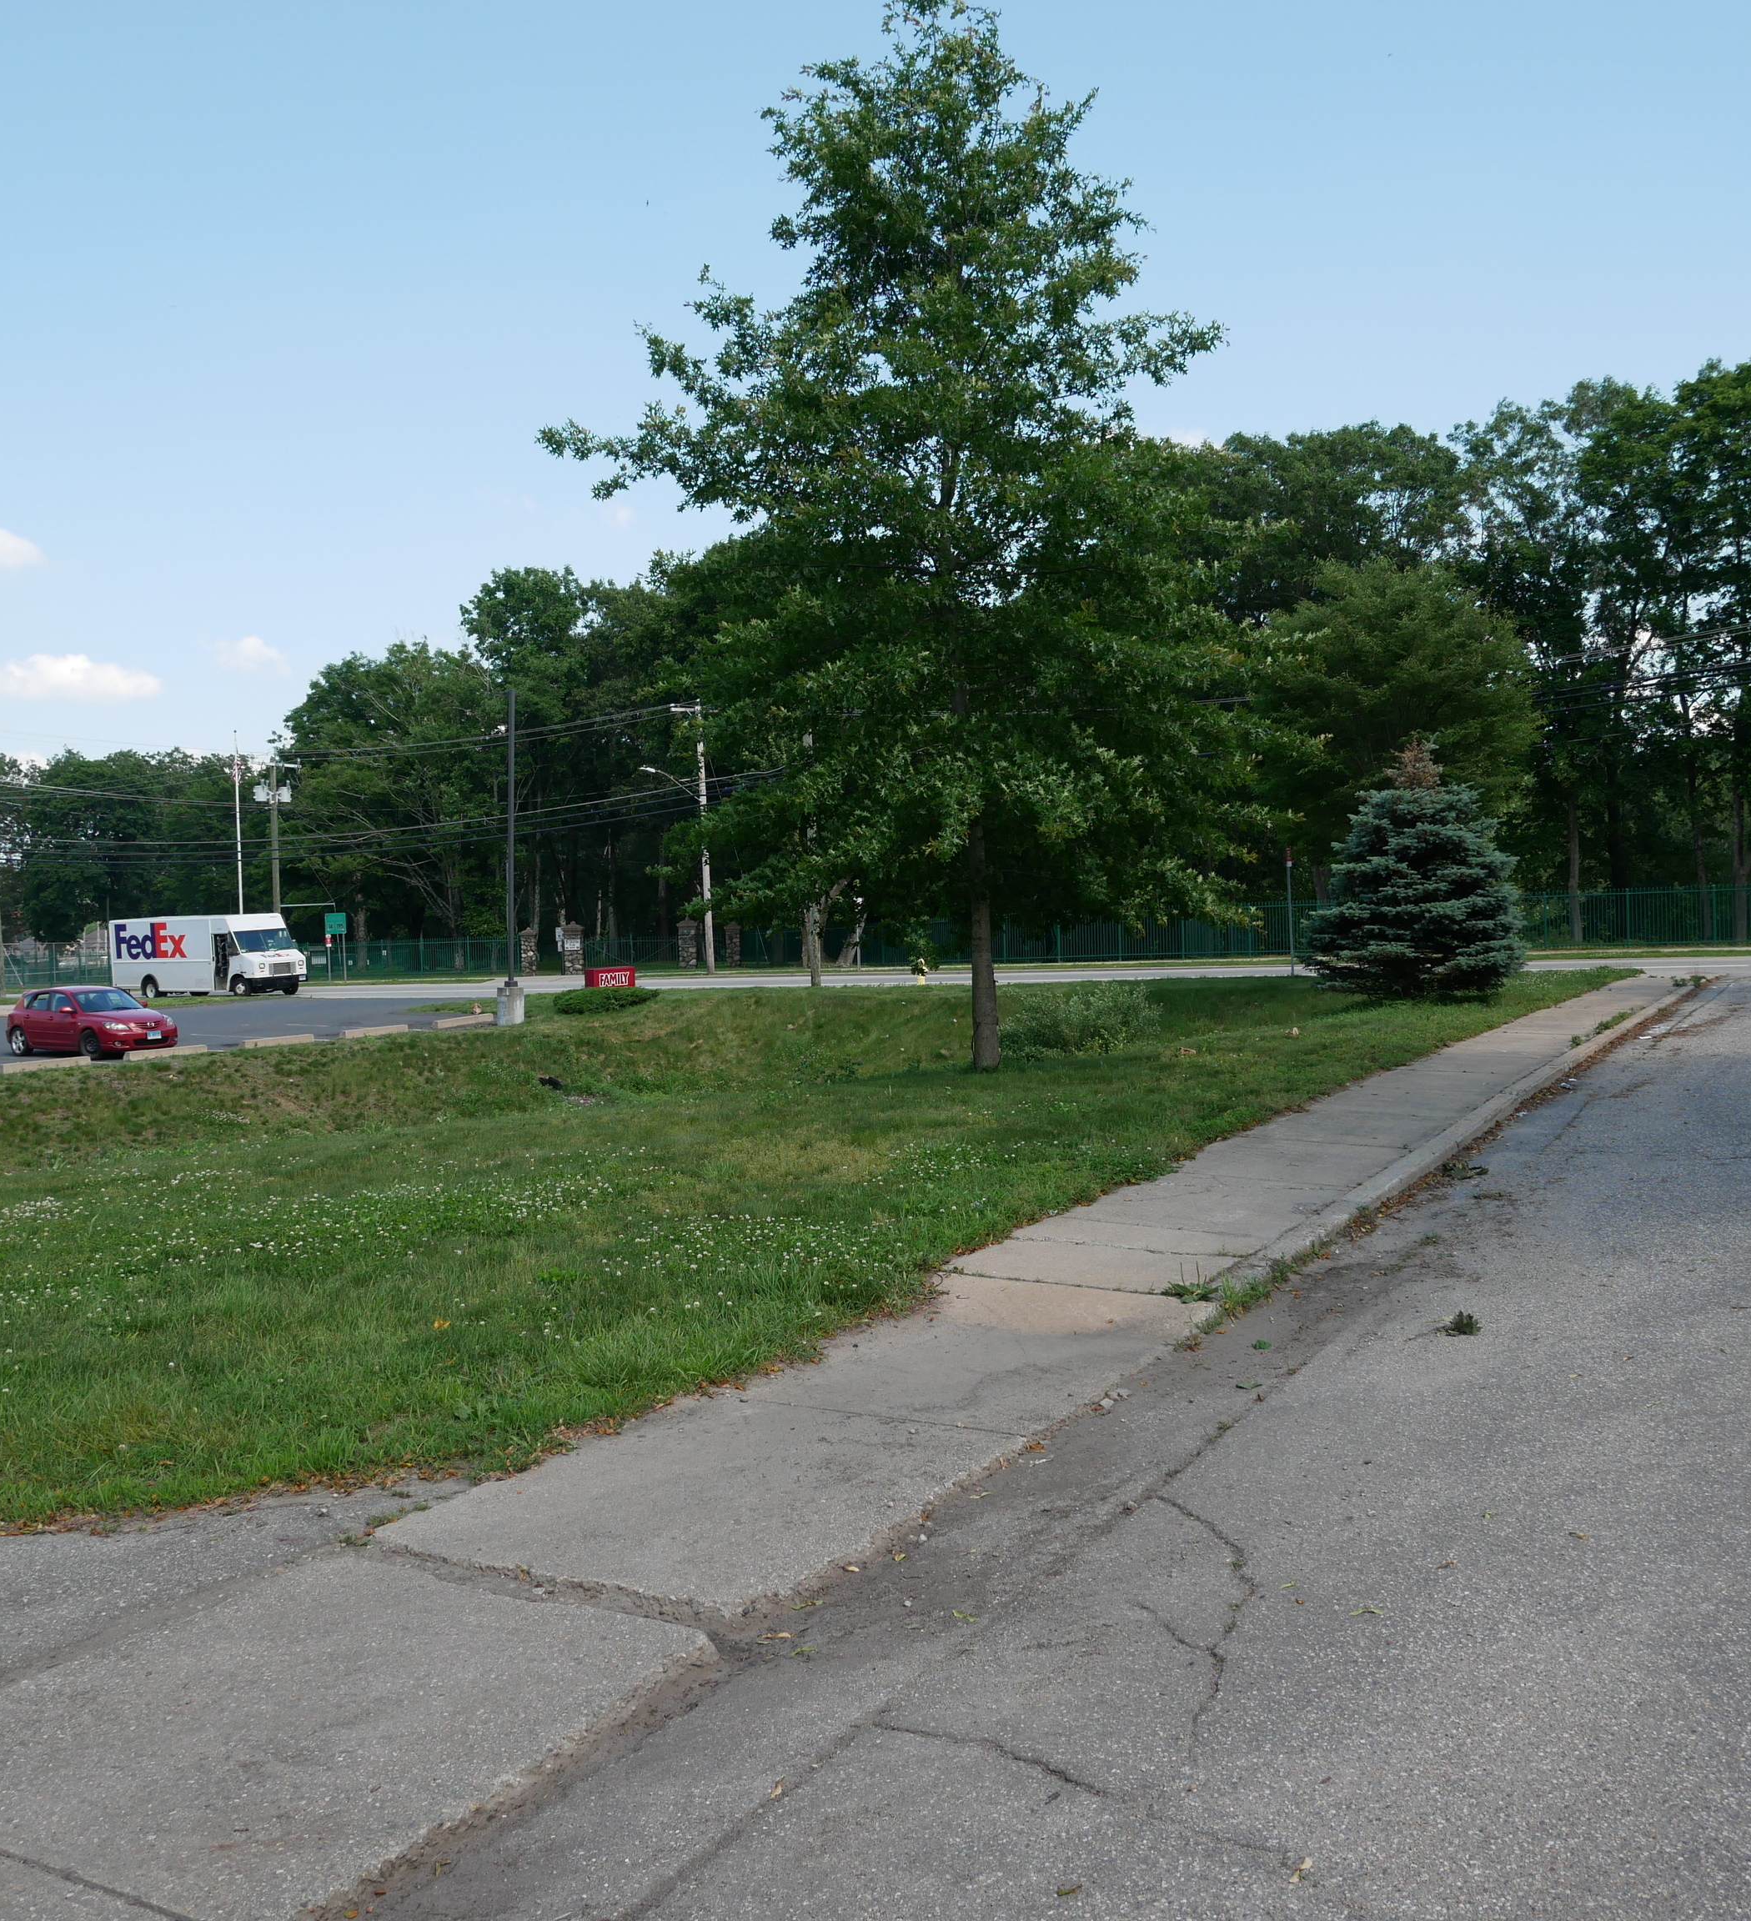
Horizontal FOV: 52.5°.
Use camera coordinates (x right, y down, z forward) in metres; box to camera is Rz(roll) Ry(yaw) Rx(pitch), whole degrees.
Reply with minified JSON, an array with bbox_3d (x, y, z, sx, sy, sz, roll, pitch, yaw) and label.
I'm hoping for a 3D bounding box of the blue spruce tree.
[{"bbox_3d":[10.315,-1.790,33.800,4.200,4.870,4.200,-1,1,0],"label":"blue spruce tree"}]

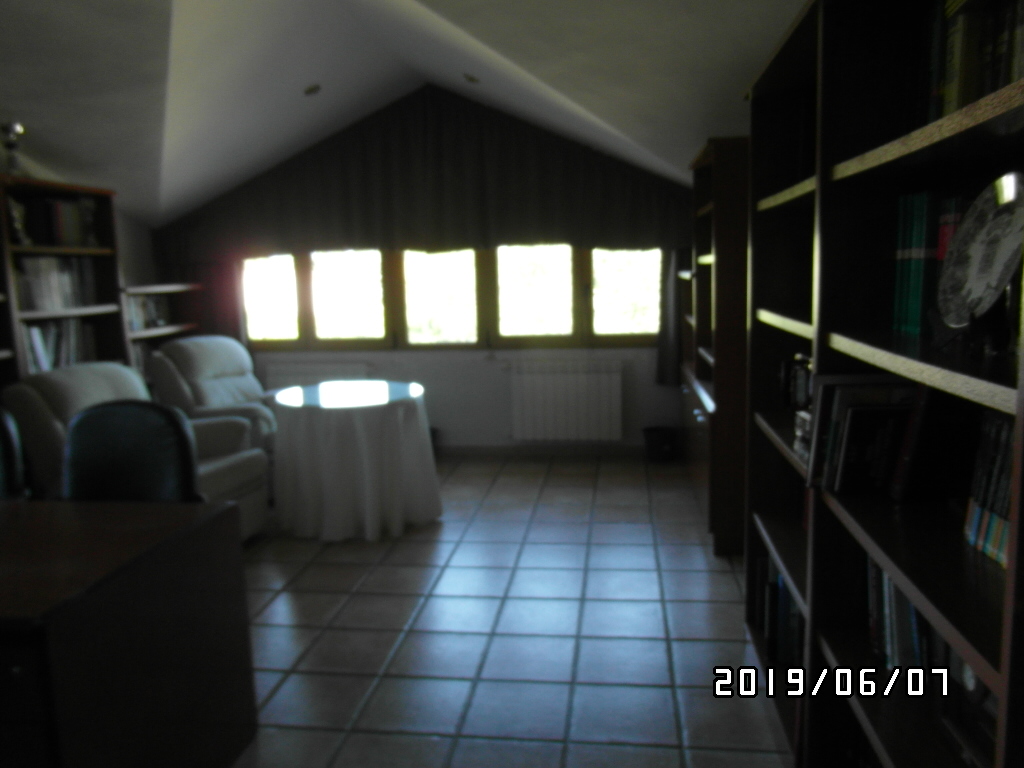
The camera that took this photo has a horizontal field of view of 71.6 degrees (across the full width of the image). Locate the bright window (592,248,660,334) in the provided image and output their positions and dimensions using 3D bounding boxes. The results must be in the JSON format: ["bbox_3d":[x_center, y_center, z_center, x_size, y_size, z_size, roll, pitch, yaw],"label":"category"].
[{"bbox_3d":[0.827,-0.666,5.139,0.520,0.630,0.080,-1,9,9],"label":"bright window"}]

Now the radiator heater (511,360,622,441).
[{"bbox_3d":[0.405,0.113,5.239,0.800,0.580,0.100,-1,9,9],"label":"radiator heater"}]

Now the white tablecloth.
[{"bbox_3d":[-0.957,0.422,4.364,0.980,0.740,0.980,-2,9,0],"label":"white tablecloth"}]

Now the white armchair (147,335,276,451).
[{"bbox_3d":[-1.757,0.215,4.879,0.920,1.050,0.820,2,10,26],"label":"white armchair"}]

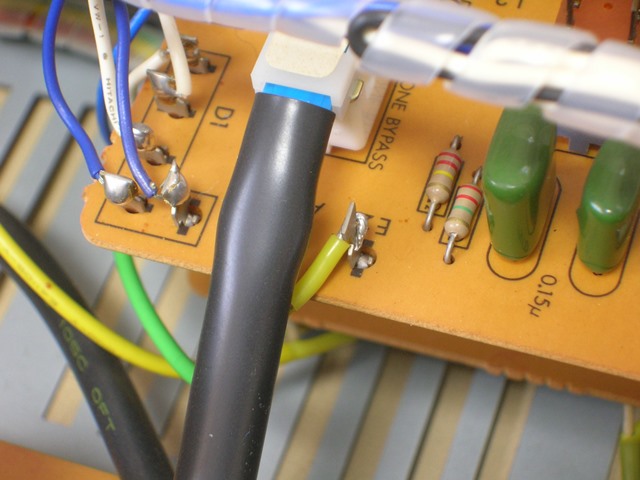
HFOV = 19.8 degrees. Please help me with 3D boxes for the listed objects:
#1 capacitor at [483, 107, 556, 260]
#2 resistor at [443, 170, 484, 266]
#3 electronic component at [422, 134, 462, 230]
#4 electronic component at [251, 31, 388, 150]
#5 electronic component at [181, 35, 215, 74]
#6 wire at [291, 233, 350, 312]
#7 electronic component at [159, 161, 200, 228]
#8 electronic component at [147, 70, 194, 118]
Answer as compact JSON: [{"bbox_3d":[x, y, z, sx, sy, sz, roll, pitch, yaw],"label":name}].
[{"bbox_3d":[0.019,-0.006,0.174,0.005,0.012,0.011,14,60,12],"label":"capacitor"},{"bbox_3d":[0.014,-0.003,0.179,0.002,0.002,0.011,14,60,12],"label":"resistor"},{"bbox_3d":[0.012,-0.006,0.181,0.002,0.002,0.011,14,60,12],"label":"electronic component"},{"bbox_3d":[0.000,-0.016,0.184,0.011,0.009,0.010,14,60,12],"label":"electronic component"},{"bbox_3d":[-0.013,-0.019,0.189,0.004,0.005,0.002,14,60,12],"label":"electronic component"},{"bbox_3d":[0.000,0.003,0.174,0.002,0.002,0.008,36,92,23],"label":"wire"},{"bbox_3d":[-0.013,-0.005,0.179,0.003,0.007,0.003,14,60,12],"label":"electronic component"},{"bbox_3d":[-0.015,-0.015,0.186,0.004,0.006,0.002,14,60,12],"label":"electronic component"}]

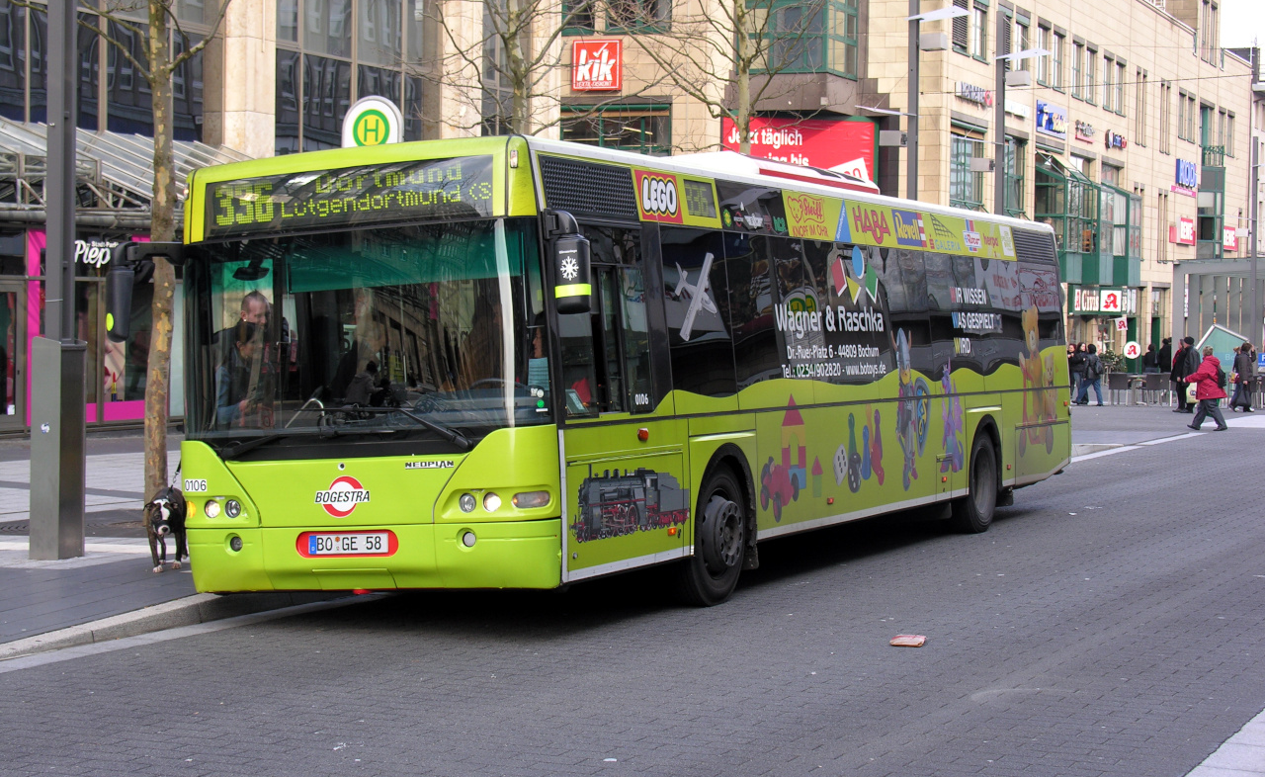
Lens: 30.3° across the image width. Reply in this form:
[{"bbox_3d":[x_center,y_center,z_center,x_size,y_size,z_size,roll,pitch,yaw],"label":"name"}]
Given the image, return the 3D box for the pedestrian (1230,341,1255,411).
[{"bbox_3d":[14.714,-0.255,56.300,0.450,1.660,0.500,0,3,-30],"label":"pedestrian"}]

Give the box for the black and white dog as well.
[{"bbox_3d":[-3.130,0.930,15.800,0.280,0.530,0.820,1,2,-3],"label":"black and white dog"}]

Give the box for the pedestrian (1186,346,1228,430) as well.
[{"bbox_3d":[10.989,0.002,44.800,0.720,1.630,0.520,2,3,33],"label":"pedestrian"}]

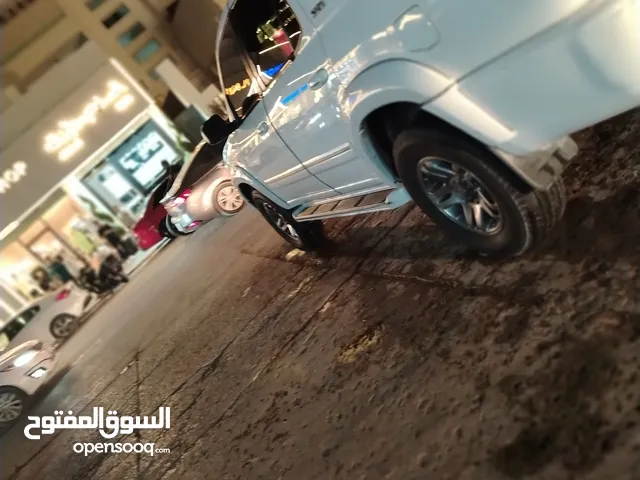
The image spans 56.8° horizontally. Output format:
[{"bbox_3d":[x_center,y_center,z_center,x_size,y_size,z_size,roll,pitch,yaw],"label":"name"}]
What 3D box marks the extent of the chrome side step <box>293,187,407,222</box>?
[{"bbox_3d":[0.176,-0.253,4.064,0.195,0.080,2.070,-45,13,-14],"label":"chrome side step"}]

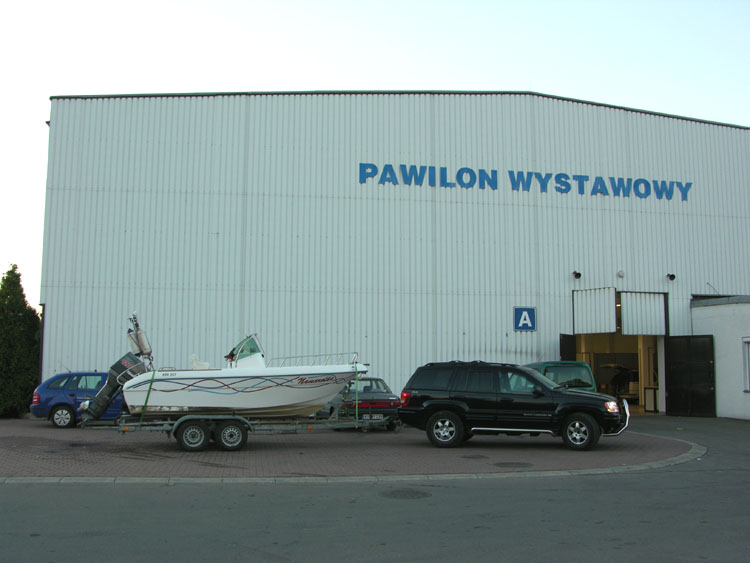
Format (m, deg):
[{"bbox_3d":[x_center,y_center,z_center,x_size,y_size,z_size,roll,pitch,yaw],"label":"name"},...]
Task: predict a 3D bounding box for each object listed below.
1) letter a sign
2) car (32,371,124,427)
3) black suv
[{"bbox_3d":[4.967,1.241,25.010,0.770,0.790,0.050,1,-6,-10],"label":"letter a sign"},{"bbox_3d":[-7.156,3.263,21.125,4.220,1.460,1.660,1,-6,-4],"label":"car"},{"bbox_3d":[2.976,2.625,16.363,4.700,1.790,1.840,-1,-6,11],"label":"black suv"}]

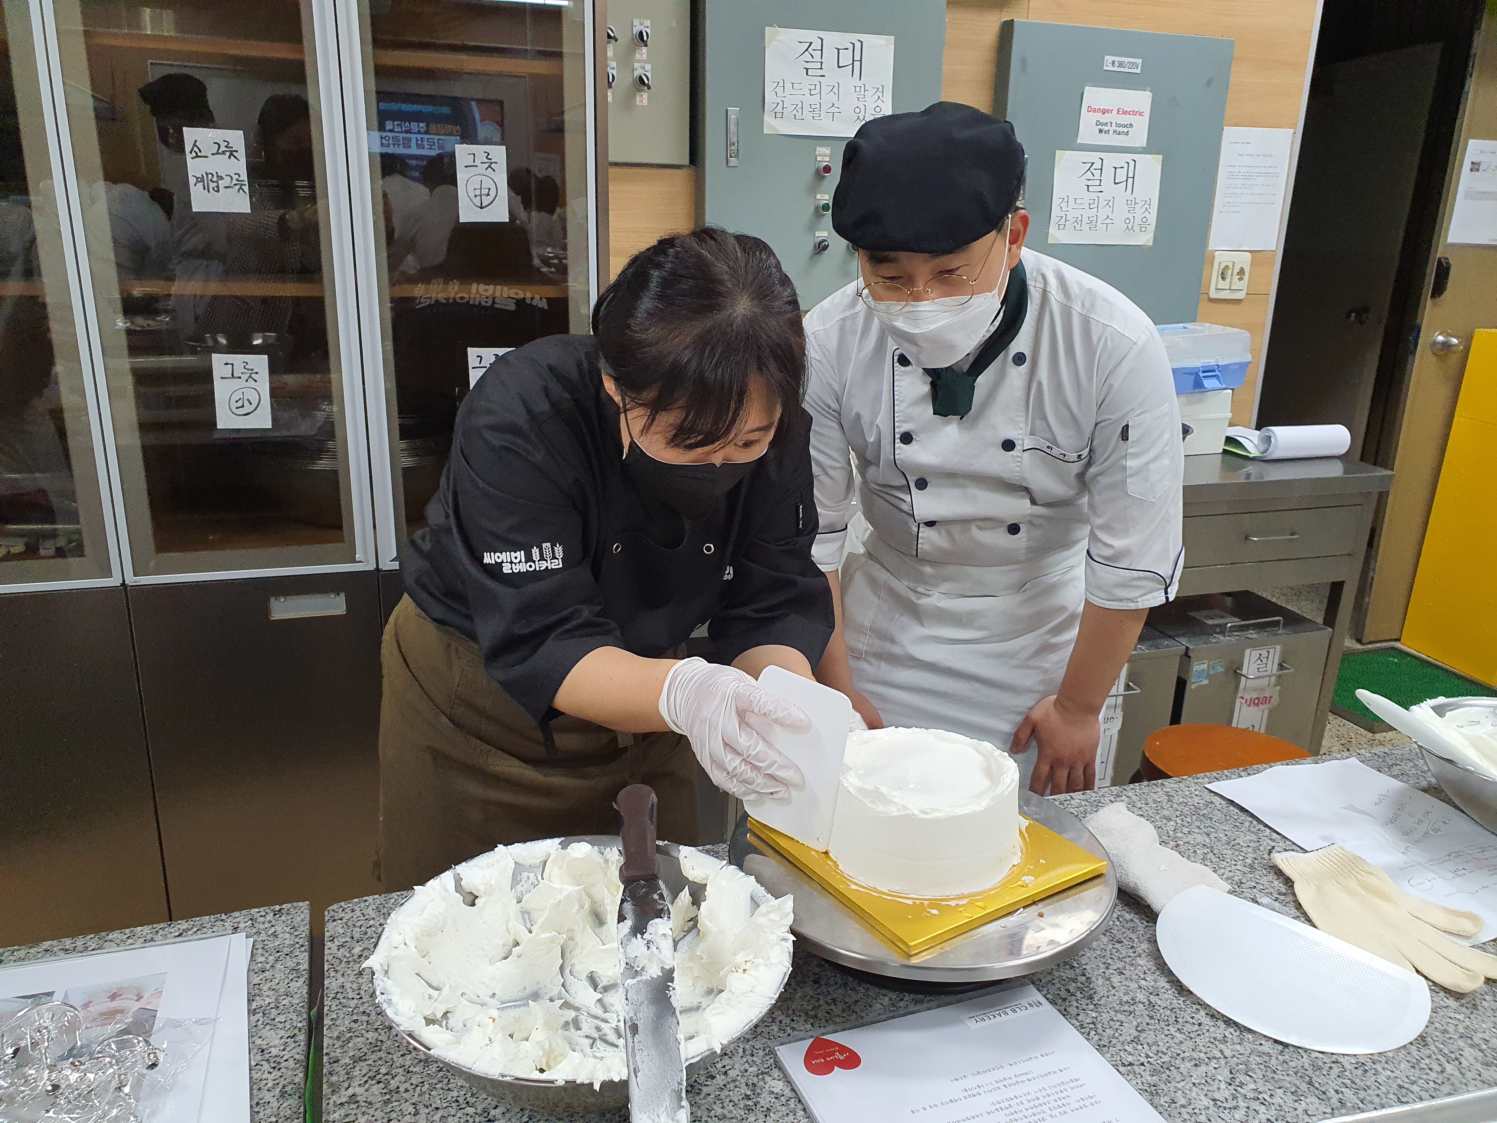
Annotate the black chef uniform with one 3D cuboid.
[{"bbox_3d":[-0.139,0.162,1.141,0.450,0.770,0.480,-8,20,-28],"label":"black chef uniform"}]

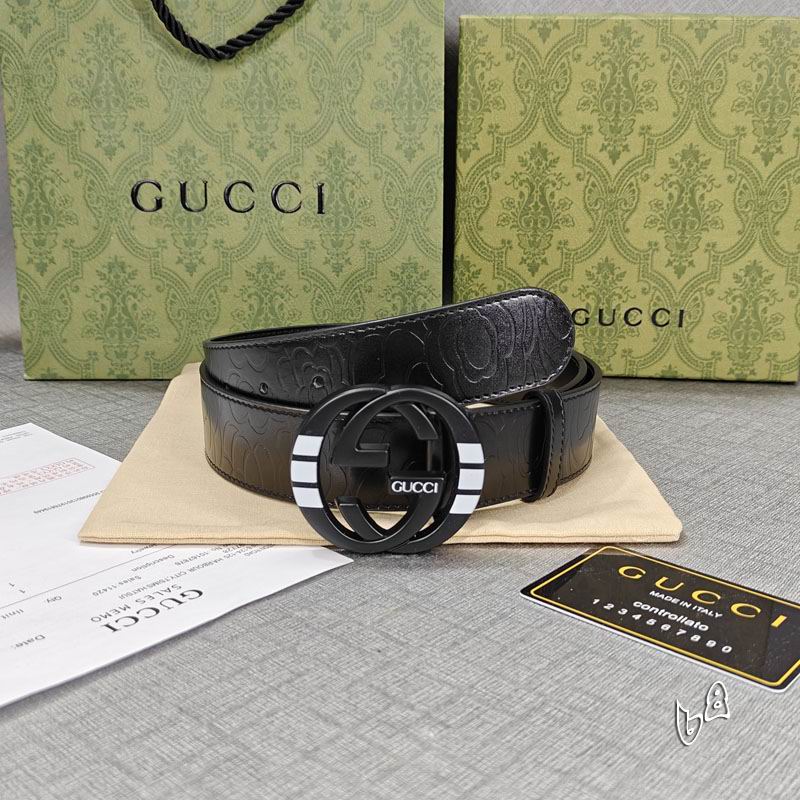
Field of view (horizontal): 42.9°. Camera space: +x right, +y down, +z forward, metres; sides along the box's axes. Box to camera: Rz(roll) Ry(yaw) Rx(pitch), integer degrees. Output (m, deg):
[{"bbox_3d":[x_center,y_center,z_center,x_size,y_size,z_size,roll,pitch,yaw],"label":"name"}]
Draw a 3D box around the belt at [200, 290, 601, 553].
[{"bbox_3d":[0.000,-0.008,0.423,0.168,0.077,0.165,1,16,0],"label":"belt"}]

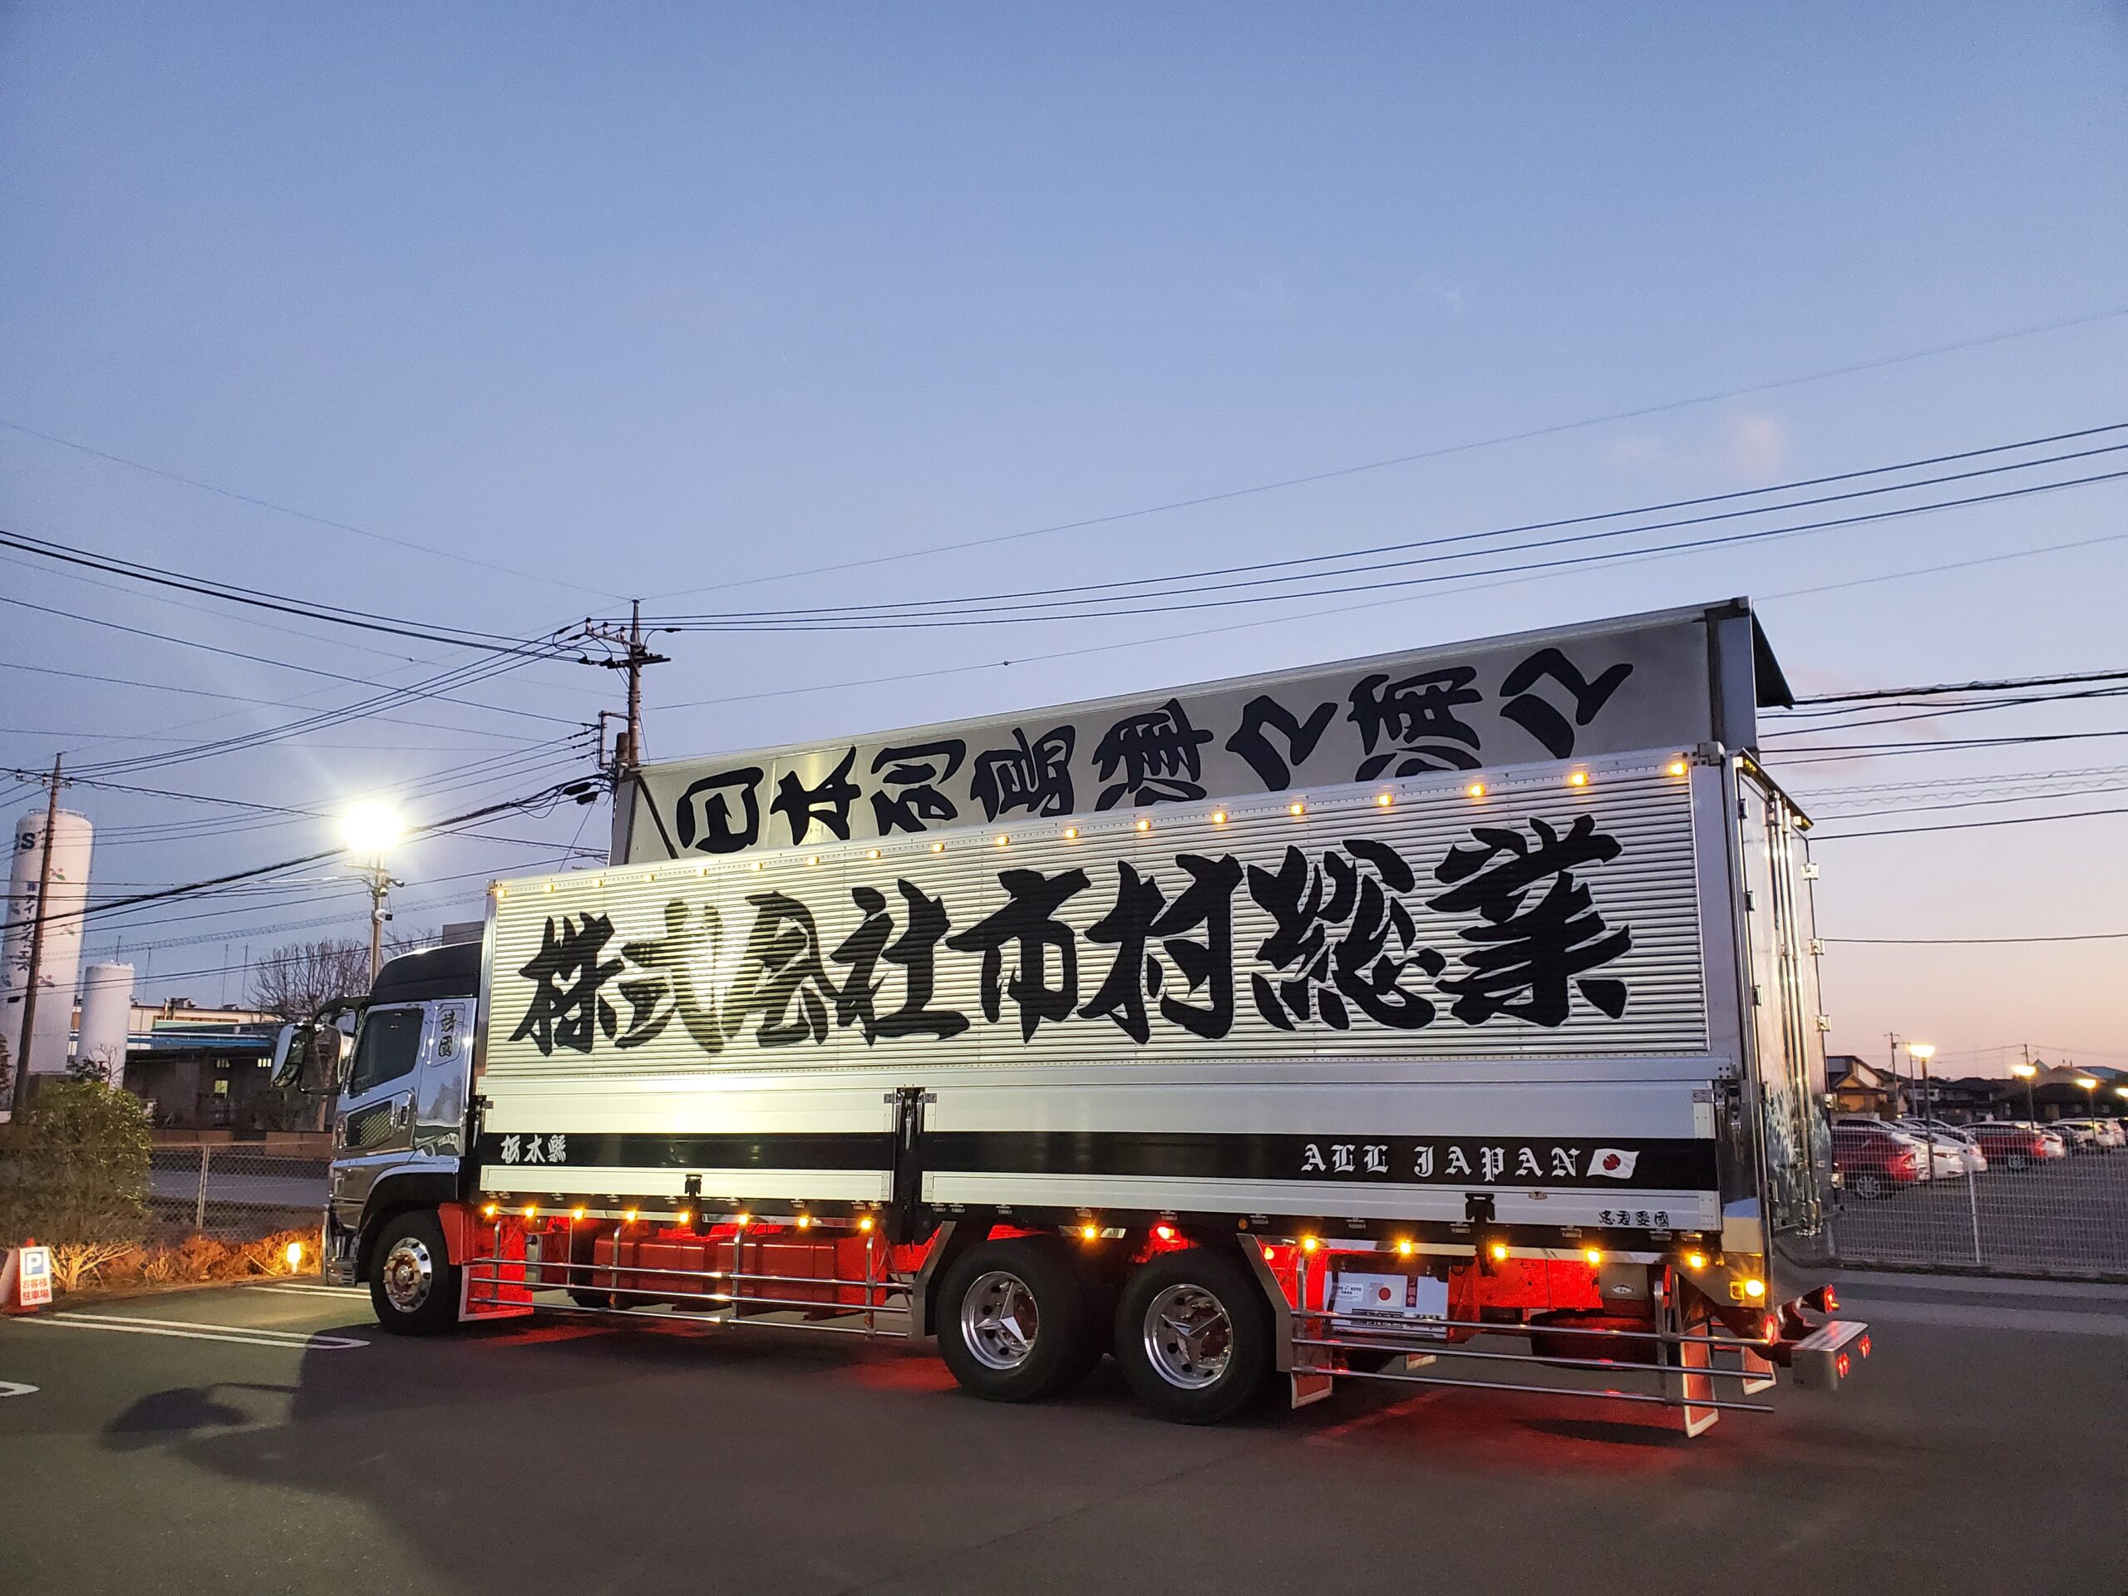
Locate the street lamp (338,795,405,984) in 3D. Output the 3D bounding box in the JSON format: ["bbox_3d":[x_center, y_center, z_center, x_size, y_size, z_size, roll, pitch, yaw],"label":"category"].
[{"bbox_3d":[-8.682,2.844,19.502,0.600,5.600,0.500,5,-12,-24],"label":"street lamp"}]

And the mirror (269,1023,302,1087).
[{"bbox_3d":[-6.796,2.251,13.961,0.200,0.550,0.280,3,-12,-13],"label":"mirror"}]

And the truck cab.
[{"bbox_3d":[-5.062,2.840,14.407,2.170,2.870,2.530,-7,-13,31],"label":"truck cab"}]

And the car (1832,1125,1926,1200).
[{"bbox_3d":[15.917,7.710,34.124,4.300,1.580,1.750,-9,-14,38],"label":"car"}]

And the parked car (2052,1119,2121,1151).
[{"bbox_3d":[45.104,14.937,71.642,4.350,1.480,1.730,-7,-13,33],"label":"parked car"}]

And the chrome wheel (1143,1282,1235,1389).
[{"bbox_3d":[0.761,3.124,9.303,0.590,0.590,0.200,-7,-13,31],"label":"chrome wheel"}]

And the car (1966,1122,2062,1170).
[{"bbox_3d":[27.288,10.434,48.352,4.250,1.480,1.740,-7,-13,33],"label":"car"}]

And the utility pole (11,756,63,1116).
[{"bbox_3d":[-25.794,4.246,39.938,0.380,10.880,0.380,7,-13,-33],"label":"utility pole"}]

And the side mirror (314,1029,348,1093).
[{"bbox_3d":[-6.354,2.257,13.821,0.140,0.560,0.260,-7,-14,32],"label":"side mirror"}]

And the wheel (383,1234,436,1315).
[{"bbox_3d":[-5.415,3.986,13.376,0.600,0.600,0.200,-7,-13,31],"label":"wheel"}]

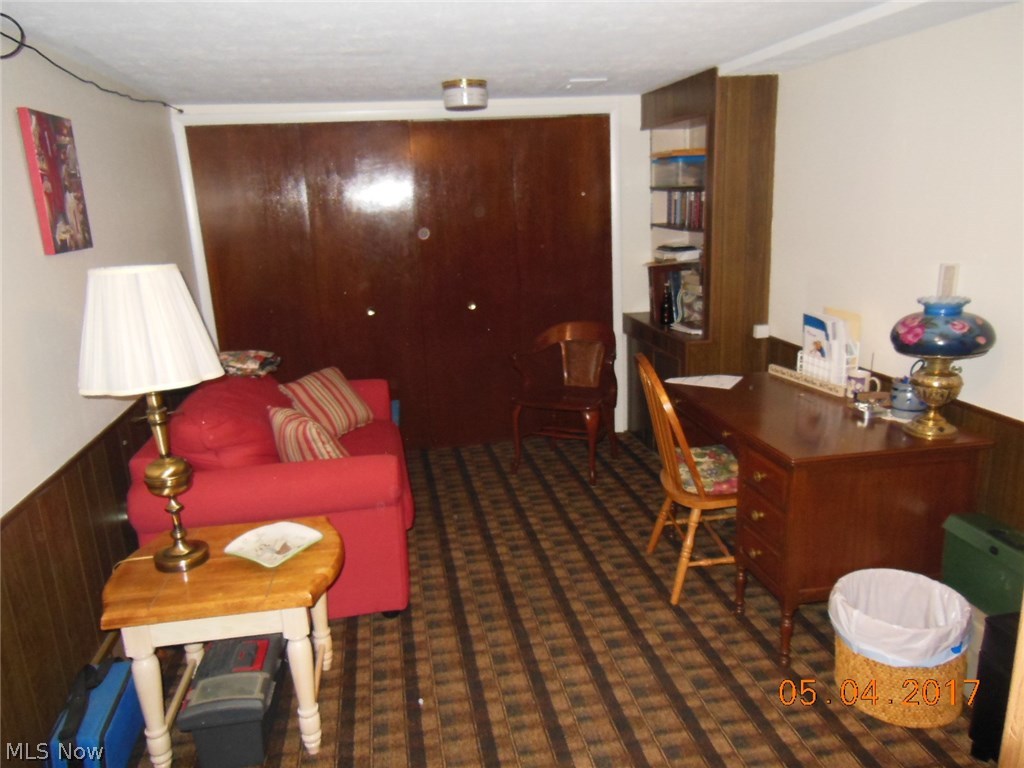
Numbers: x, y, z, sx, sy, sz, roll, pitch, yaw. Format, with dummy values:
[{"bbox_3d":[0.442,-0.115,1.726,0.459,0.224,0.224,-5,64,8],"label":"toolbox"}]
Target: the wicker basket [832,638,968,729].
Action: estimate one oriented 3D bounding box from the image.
[{"bbox_3d":[1.223,0.833,2.344,0.348,0.326,0.348,-5,14,-9],"label":"wicker basket"}]

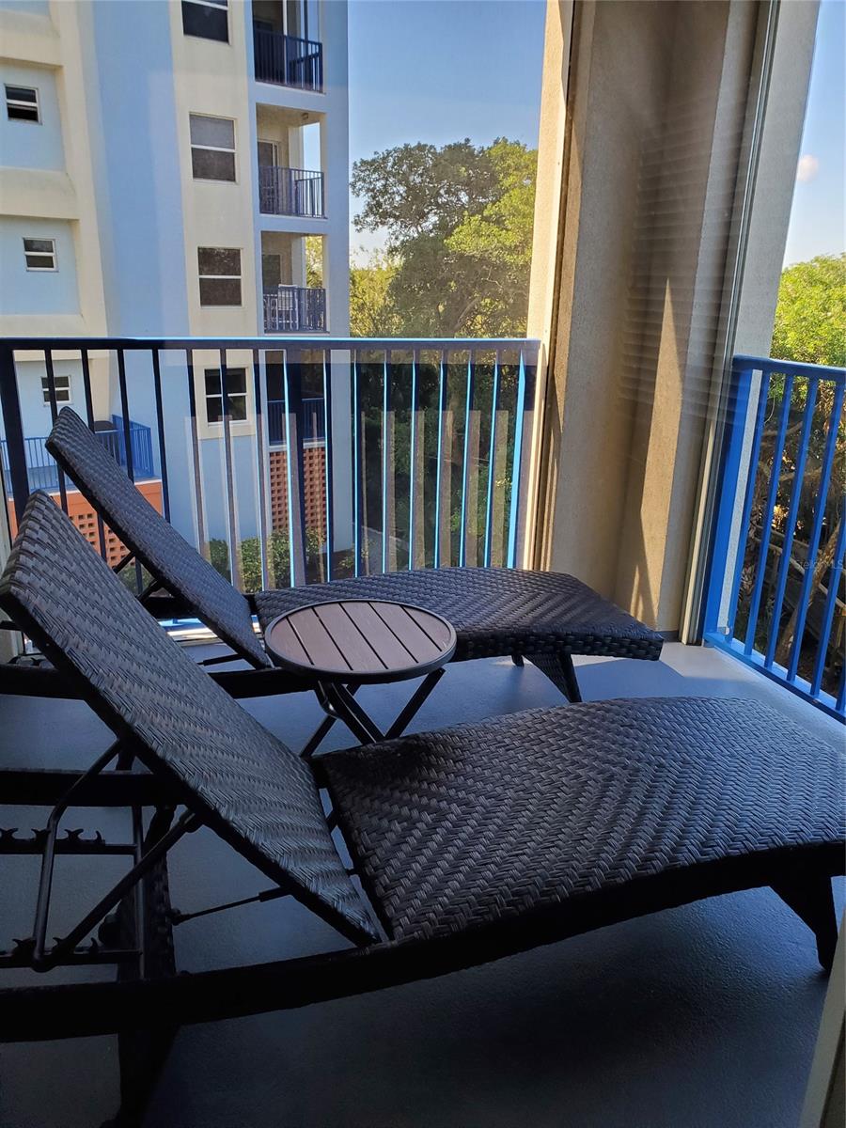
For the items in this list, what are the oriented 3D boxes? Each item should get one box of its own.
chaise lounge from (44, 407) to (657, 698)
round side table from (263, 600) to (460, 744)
[{"bbox_3d":[-0.264,0.039,2.530,1.895,0.955,0.606,-4,19,-15],"label":"chaise lounge"},{"bbox_3d":[-0.156,0.406,2.171,0.460,0.495,0.460,1,19,0],"label":"round side table"}]

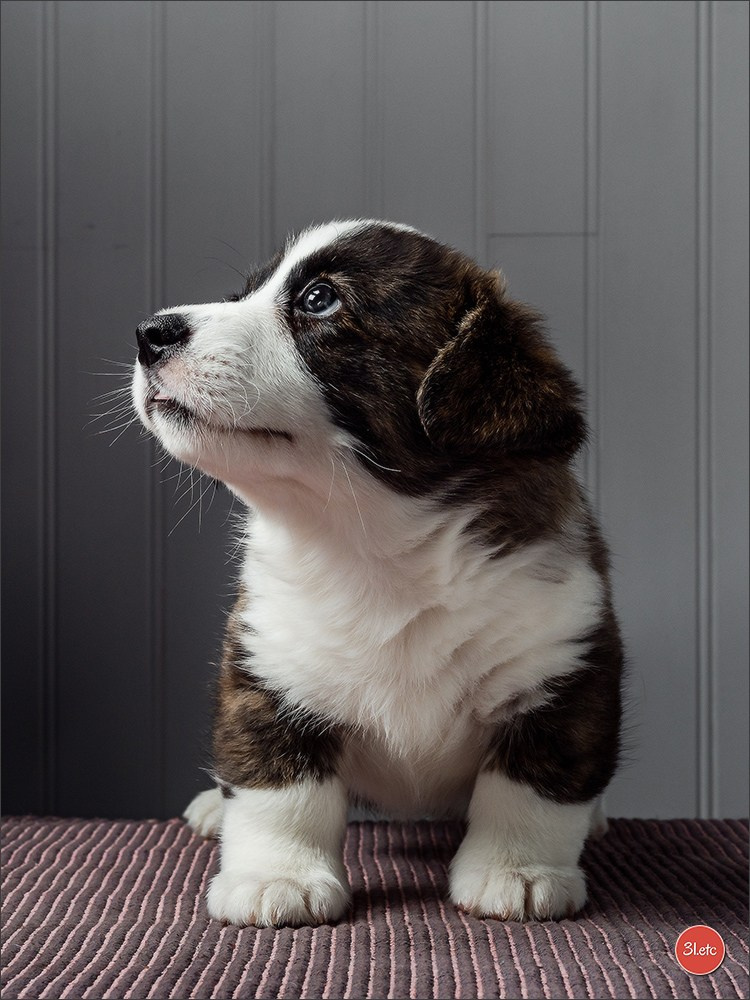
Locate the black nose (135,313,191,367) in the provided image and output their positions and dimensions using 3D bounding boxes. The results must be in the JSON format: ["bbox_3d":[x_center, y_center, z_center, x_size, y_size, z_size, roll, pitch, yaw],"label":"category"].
[{"bbox_3d":[-0.077,-0.058,0.800,0.017,0.018,0.021,7,-3,-28],"label":"black nose"}]

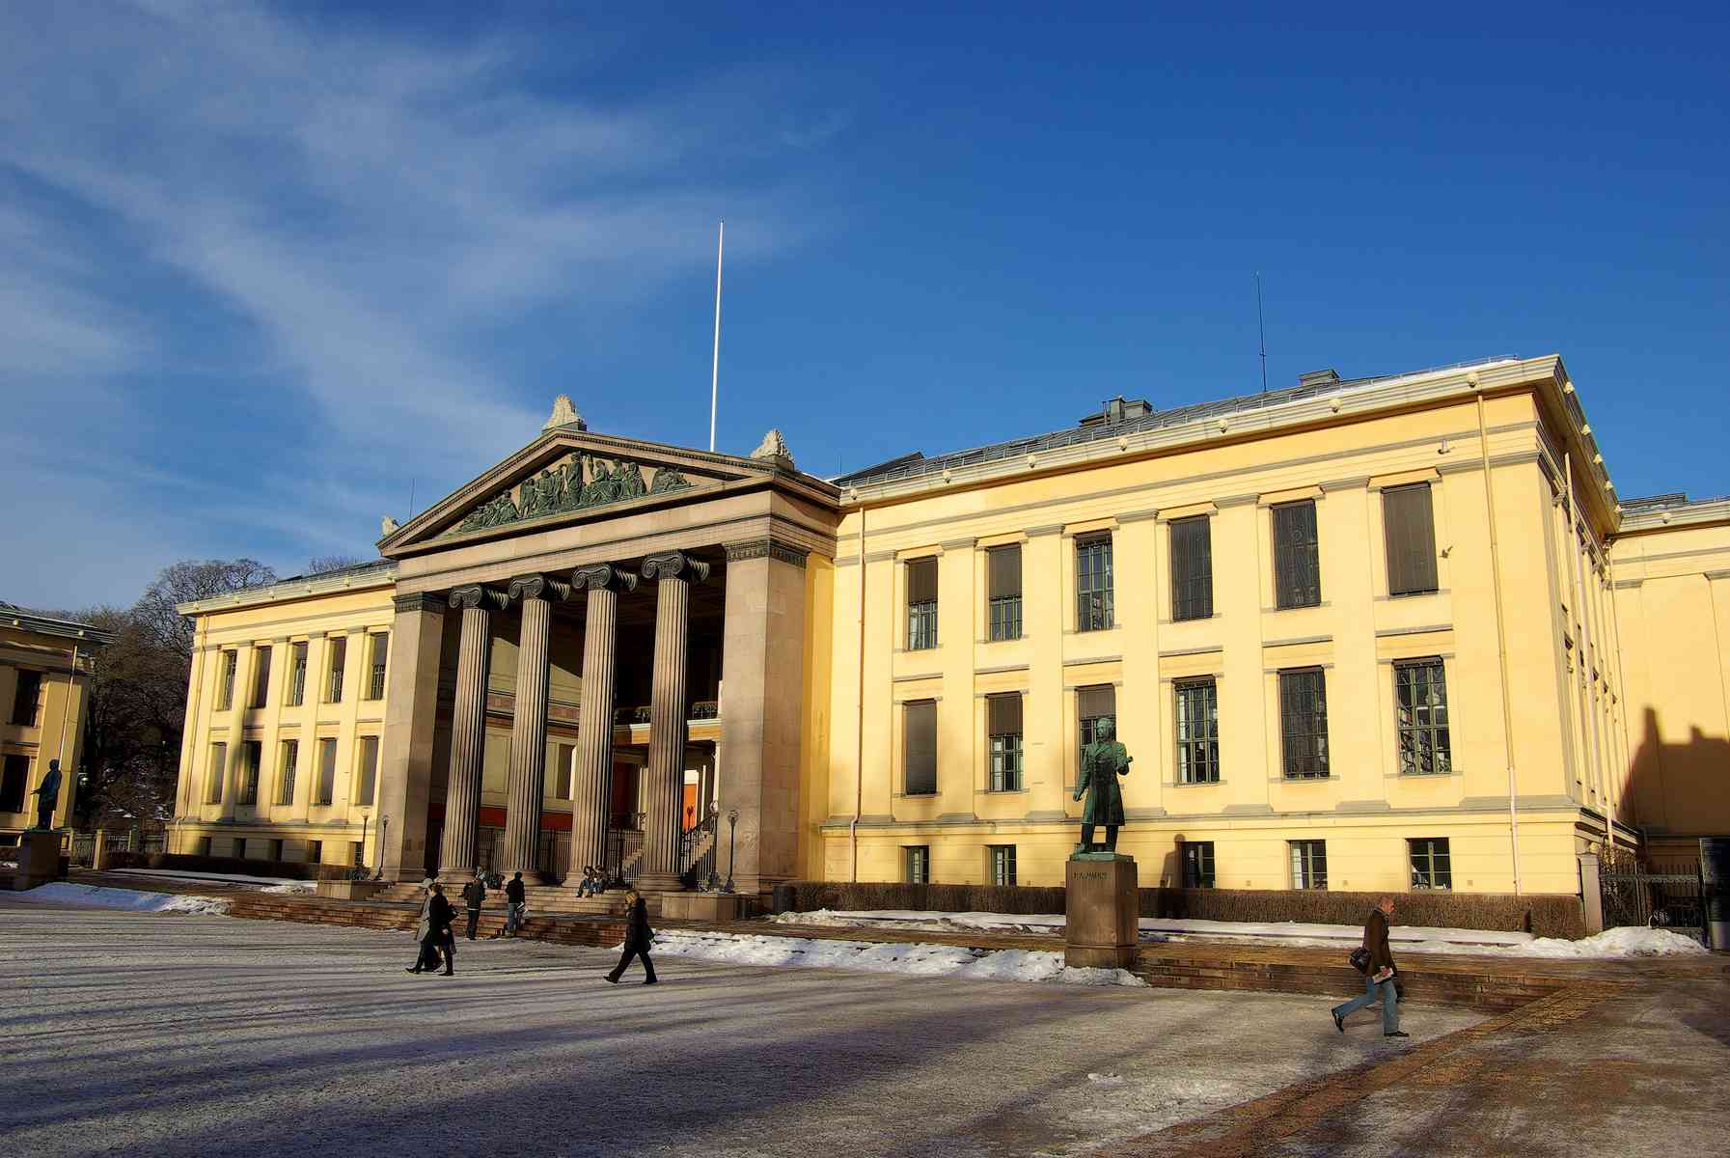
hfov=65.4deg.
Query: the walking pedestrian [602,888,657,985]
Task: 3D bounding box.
[{"bbox_3d":[-4.154,6.391,24.104,0.950,1.720,0.550,3,-13,-9],"label":"walking pedestrian"}]

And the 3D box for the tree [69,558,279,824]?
[{"bbox_3d":[-44.448,8.423,86.934,13.000,20.000,13.000,-8,-15,34],"label":"tree"}]

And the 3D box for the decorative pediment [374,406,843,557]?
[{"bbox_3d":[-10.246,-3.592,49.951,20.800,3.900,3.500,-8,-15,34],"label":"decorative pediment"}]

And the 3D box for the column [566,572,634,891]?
[{"bbox_3d":[-9.419,5.081,46.990,1.950,11.200,1.650,-8,-15,34],"label":"column"}]

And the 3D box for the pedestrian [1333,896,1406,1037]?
[{"bbox_3d":[6.355,4.880,16.995,0.950,1.750,0.550,-6,-15,29],"label":"pedestrian"}]

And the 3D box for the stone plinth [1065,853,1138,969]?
[{"bbox_3d":[4.641,6.520,26.351,1.100,2.280,1.070,-8,-16,33],"label":"stone plinth"}]

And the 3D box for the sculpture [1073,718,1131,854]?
[{"bbox_3d":[4.898,4.294,27.893,1.080,2.820,0.920,-8,-15,34],"label":"sculpture"}]

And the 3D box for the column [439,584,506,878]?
[{"bbox_3d":[-14.998,5.813,50.855,1.950,11.200,1.650,-8,-15,34],"label":"column"}]

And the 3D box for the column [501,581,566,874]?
[{"bbox_3d":[-12.136,5.438,48.862,1.950,11.200,1.650,-8,-15,34],"label":"column"}]

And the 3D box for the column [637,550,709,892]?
[{"bbox_3d":[-6.266,4.496,42.971,1.760,10.650,1.600,-8,-16,33],"label":"column"}]

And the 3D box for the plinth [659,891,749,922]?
[{"bbox_3d":[-4.505,9.278,38.186,2.100,0.710,1.450,-8,-16,33],"label":"plinth"}]

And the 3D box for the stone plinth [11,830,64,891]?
[{"bbox_3d":[-32.035,10.987,52.247,1.240,2.160,1.200,-8,-16,33],"label":"stone plinth"}]

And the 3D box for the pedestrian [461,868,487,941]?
[{"bbox_3d":[-9.635,8.071,33.383,0.550,1.770,0.500,-8,-16,33],"label":"pedestrian"}]

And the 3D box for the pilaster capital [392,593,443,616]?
[{"bbox_3d":[-17.874,1.065,53.883,2.100,0.800,1.250,-8,-15,34],"label":"pilaster capital"}]

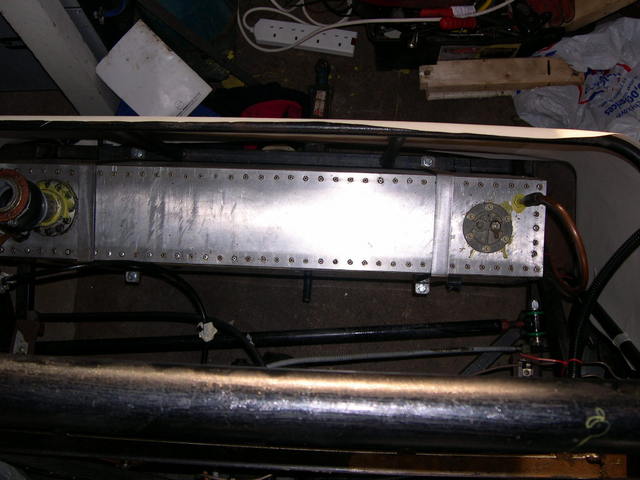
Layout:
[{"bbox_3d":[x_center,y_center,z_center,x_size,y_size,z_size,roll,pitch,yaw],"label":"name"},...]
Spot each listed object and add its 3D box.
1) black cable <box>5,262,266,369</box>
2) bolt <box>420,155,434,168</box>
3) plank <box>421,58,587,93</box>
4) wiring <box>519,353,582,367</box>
[{"bbox_3d":[-0.319,0.124,1.200,0.430,0.100,0.150,2,76,2],"label":"black cable"},{"bbox_3d":[0.191,-0.140,1.250,0.023,0.016,0.022,2,83,2],"label":"bolt"},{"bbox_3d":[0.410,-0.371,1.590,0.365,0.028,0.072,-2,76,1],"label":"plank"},{"bbox_3d":[0.384,0.199,1.170,0.105,0.016,0.020,2,76,2],"label":"wiring"}]

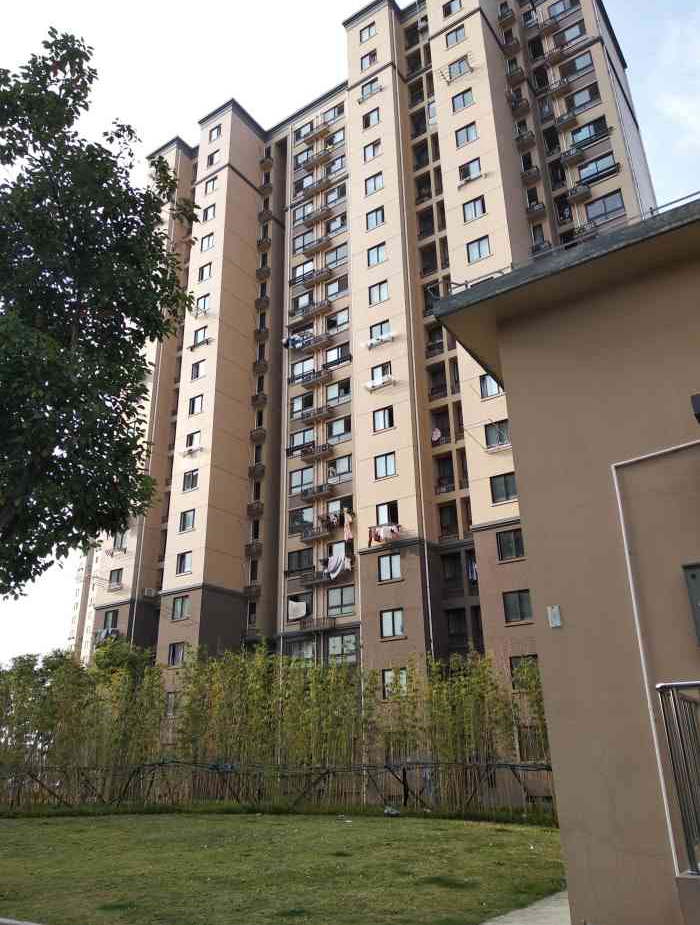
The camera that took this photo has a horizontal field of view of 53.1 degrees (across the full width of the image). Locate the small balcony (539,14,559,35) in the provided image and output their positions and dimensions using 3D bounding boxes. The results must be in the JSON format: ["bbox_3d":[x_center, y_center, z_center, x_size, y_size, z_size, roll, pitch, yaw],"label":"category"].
[{"bbox_3d":[13.382,-29.438,47.056,1.073,0.580,0.638,-15,-26,30],"label":"small balcony"}]

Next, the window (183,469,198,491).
[{"bbox_3d":[-11.078,1.253,48.677,1.299,1.296,0.117,-15,-26,31],"label":"window"}]

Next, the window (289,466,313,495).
[{"bbox_3d":[-3.392,1.243,48.776,1.966,1.656,0.117,-15,-26,31],"label":"window"}]

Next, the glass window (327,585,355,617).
[{"bbox_3d":[-0.507,8.554,43.248,1.987,1.688,0.145,-15,-26,30],"label":"glass window"}]

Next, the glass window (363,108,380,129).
[{"bbox_3d":[1.516,-23.938,48.985,1.299,1.369,0.145,-15,-26,30],"label":"glass window"}]

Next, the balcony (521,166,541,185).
[{"bbox_3d":[11.713,-18.386,45.143,1.119,0.682,0.580,-15,-26,31],"label":"balcony"}]

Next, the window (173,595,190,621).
[{"bbox_3d":[-10.789,9.331,44.986,1.443,1.431,0.177,-15,-26,30],"label":"window"}]

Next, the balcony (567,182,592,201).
[{"bbox_3d":[14.002,-16.207,42.542,1.348,0.645,0.557,-15,-26,31],"label":"balcony"}]

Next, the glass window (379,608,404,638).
[{"bbox_3d":[2.226,8.395,36.498,1.341,1.371,0.153,-15,-26,31],"label":"glass window"}]

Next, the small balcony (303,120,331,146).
[{"bbox_3d":[-2.677,-27.573,59.096,2.183,0.679,0.649,-15,-26,30],"label":"small balcony"}]

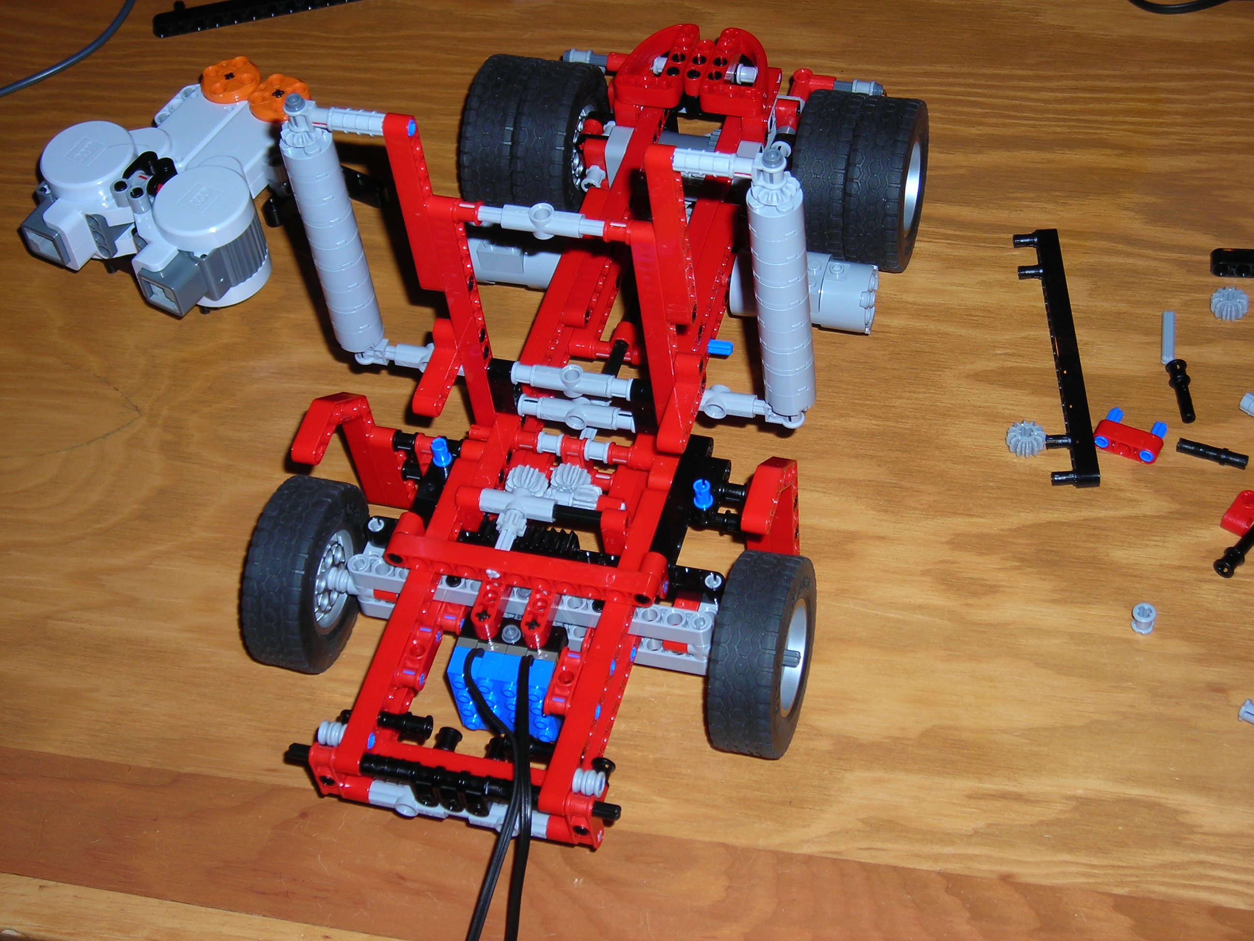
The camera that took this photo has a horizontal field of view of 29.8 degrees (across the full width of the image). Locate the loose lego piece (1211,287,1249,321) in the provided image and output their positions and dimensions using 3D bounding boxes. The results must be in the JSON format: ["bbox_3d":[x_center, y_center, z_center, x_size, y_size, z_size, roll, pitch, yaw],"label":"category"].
[{"bbox_3d":[0.213,-0.059,0.833,0.014,0.008,0.014,8,52,15],"label":"loose lego piece"}]

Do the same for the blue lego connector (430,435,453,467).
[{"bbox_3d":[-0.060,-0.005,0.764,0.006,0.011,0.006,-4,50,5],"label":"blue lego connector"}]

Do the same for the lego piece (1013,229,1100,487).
[{"bbox_3d":[0.150,-0.041,0.827,0.016,0.007,0.119,-4,50,4],"label":"lego piece"}]

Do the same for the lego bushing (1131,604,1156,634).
[{"bbox_3d":[0.165,0.047,0.752,0.007,0.008,0.007,8,52,15],"label":"lego bushing"}]

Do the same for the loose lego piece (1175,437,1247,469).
[{"bbox_3d":[0.197,-0.005,0.792,0.024,0.006,0.006,18,55,21],"label":"loose lego piece"}]

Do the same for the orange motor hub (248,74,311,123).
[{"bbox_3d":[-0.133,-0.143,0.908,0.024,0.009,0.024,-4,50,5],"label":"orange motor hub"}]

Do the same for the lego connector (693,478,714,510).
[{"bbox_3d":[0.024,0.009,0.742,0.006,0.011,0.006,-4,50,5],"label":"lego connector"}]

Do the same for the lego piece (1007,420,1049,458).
[{"bbox_3d":[0.136,-0.011,0.804,0.014,0.008,0.014,8,52,15],"label":"lego piece"}]

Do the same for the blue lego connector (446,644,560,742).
[{"bbox_3d":[-0.037,0.071,0.731,0.032,0.031,0.011,8,54,15],"label":"blue lego connector"}]

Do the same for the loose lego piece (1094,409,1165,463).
[{"bbox_3d":[0.172,-0.013,0.801,0.024,0.007,0.016,20,56,23],"label":"loose lego piece"}]

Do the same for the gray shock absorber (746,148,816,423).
[{"bbox_3d":[0.047,-0.055,0.703,0.017,0.107,0.017,8,52,15],"label":"gray shock absorber"}]

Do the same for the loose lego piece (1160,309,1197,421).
[{"bbox_3d":[0.190,-0.037,0.818,0.010,0.007,0.052,-5,50,4],"label":"loose lego piece"}]

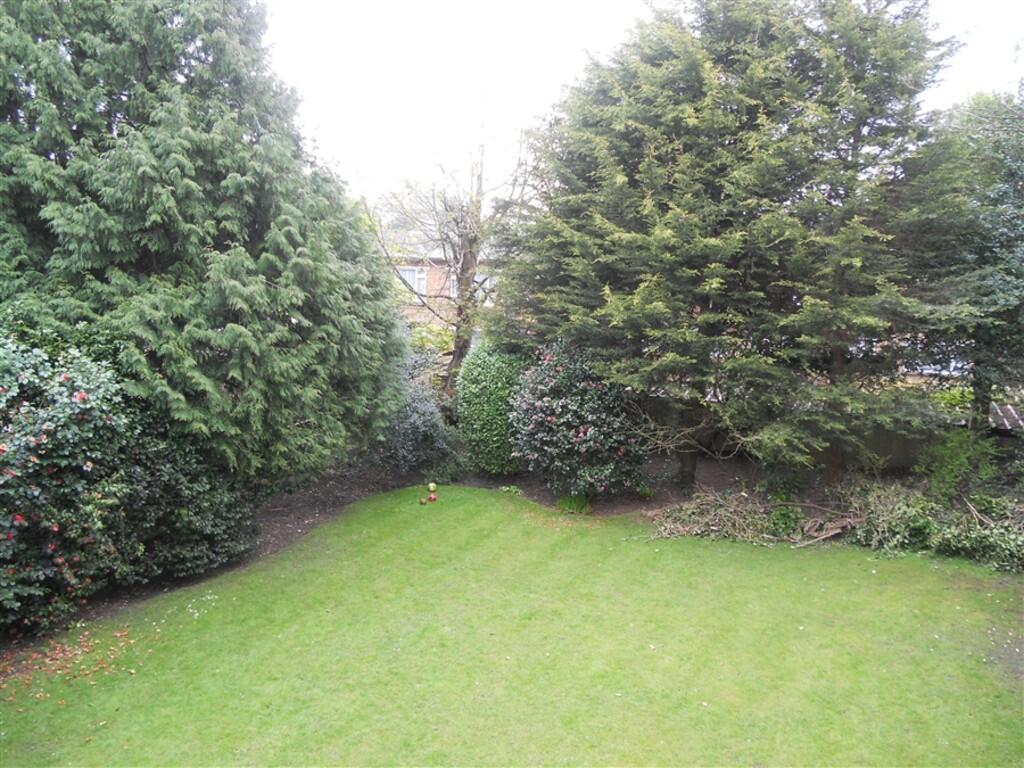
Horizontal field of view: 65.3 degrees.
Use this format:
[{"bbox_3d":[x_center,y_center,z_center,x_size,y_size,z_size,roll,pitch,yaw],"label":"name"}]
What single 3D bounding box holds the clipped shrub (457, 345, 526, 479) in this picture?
[{"bbox_3d":[-0.300,0.560,17.208,1.600,2.750,1.600,0,7,0],"label":"clipped shrub"}]

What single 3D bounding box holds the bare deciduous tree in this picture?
[{"bbox_3d":[-1.550,-2.113,20.195,4.200,7.100,4.000,0,7,0],"label":"bare deciduous tree"}]

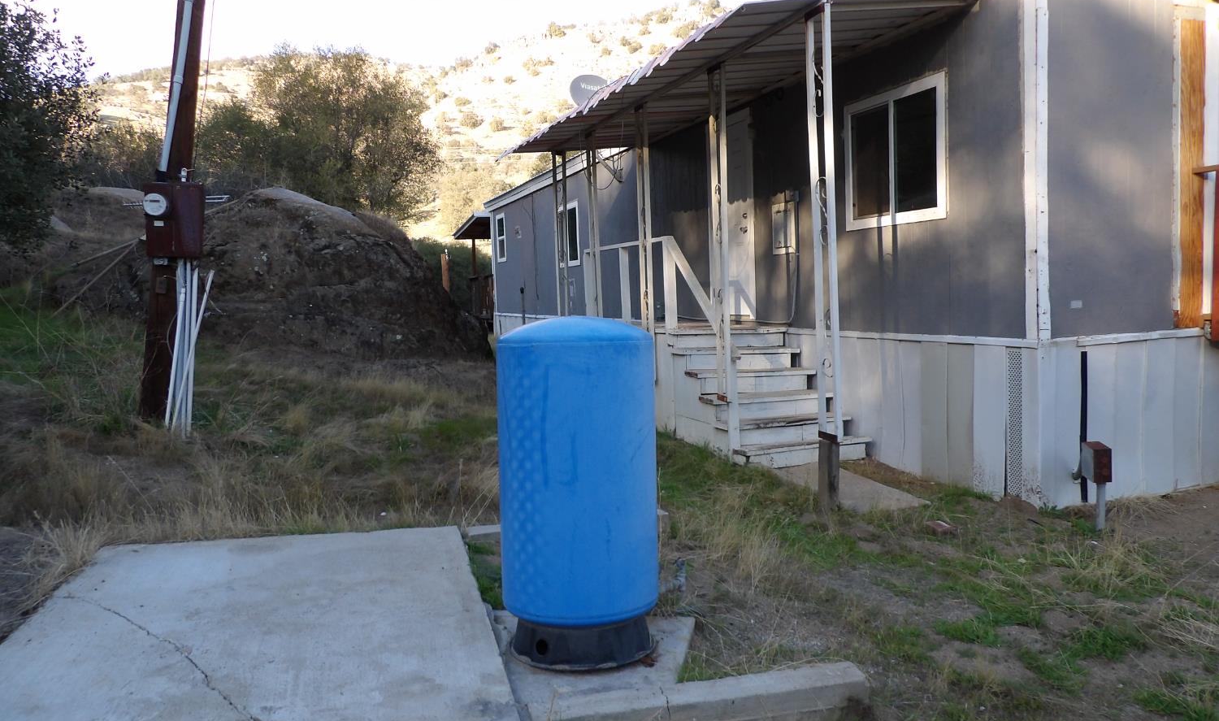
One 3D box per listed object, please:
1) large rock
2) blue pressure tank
[{"bbox_3d":[-5.950,-1.450,14.200,7.000,2.700,4.500,-3,5,-14],"label":"large rock"},{"bbox_3d":[-0.121,0.482,3.330,0.620,1.310,0.620,-1,5,0],"label":"blue pressure tank"}]

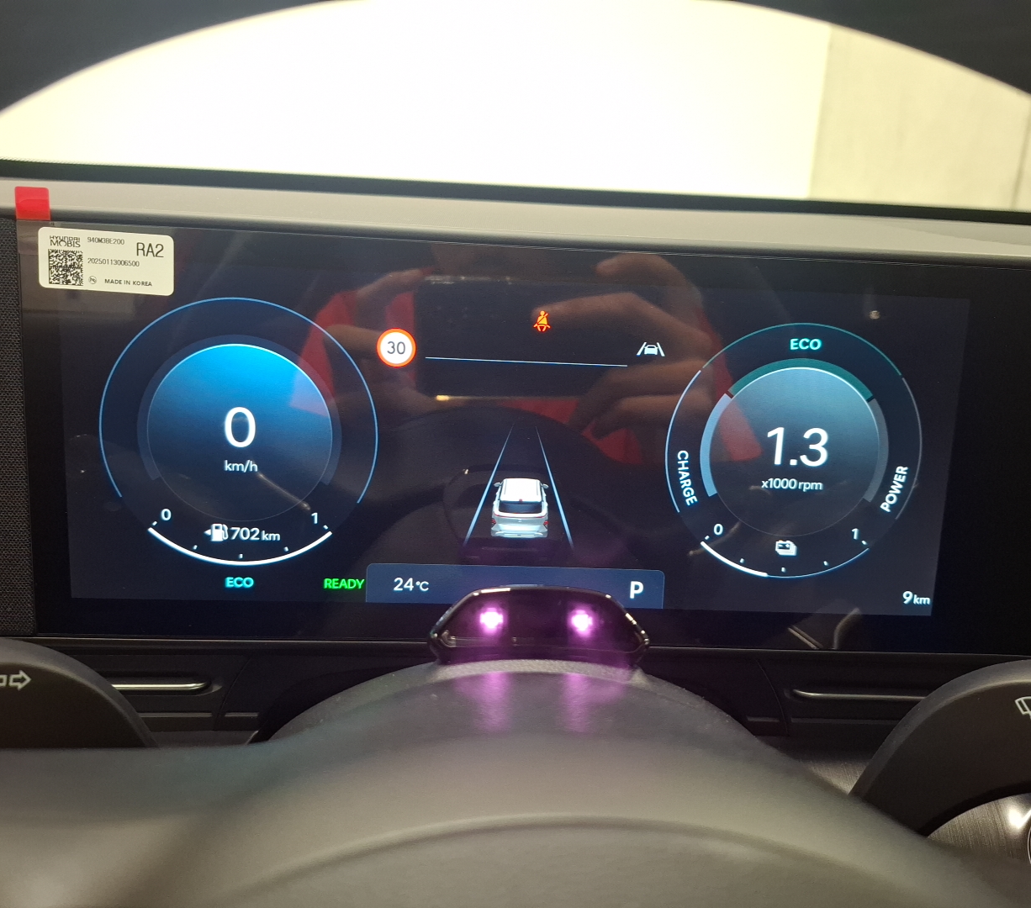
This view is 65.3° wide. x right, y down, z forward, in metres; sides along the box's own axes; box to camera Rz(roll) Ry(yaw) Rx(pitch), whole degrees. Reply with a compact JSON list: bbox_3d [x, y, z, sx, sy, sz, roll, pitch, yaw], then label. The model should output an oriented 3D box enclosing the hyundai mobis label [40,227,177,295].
[{"bbox_3d":[-0.126,-0.059,0.248,0.040,0.018,0.002,2,9,-4],"label":"hyundai mobis label"}]

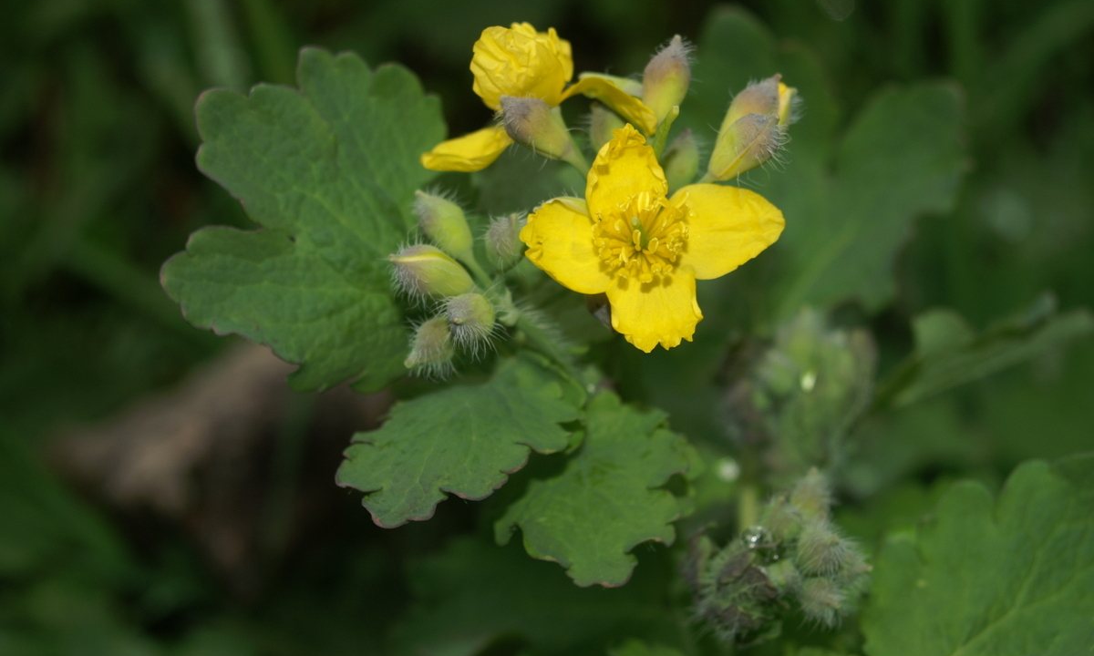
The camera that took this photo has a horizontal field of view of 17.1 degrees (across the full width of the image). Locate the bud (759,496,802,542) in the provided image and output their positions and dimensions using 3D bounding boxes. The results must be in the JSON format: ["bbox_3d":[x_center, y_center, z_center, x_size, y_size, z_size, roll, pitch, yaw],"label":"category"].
[{"bbox_3d":[0.022,0.018,0.344,0.004,0.005,0.004,0,37,0],"label":"bud"}]

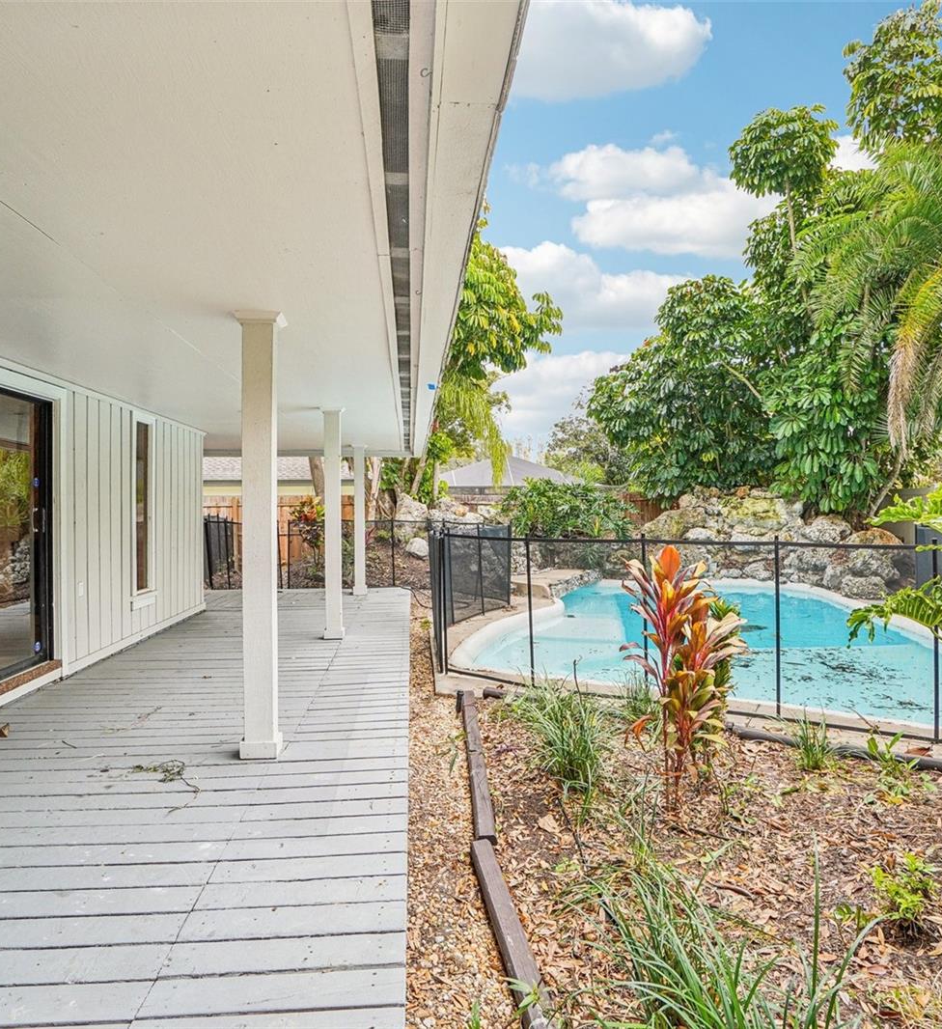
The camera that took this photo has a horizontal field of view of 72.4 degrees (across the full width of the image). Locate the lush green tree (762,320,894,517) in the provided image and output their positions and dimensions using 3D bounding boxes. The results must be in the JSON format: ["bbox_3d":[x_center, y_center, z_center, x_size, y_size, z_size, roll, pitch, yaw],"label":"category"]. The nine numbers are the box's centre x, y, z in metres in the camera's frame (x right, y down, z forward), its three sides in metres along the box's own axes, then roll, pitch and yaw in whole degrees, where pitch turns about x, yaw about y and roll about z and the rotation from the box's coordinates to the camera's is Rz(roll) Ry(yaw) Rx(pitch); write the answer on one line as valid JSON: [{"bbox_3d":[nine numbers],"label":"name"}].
[{"bbox_3d":[6.603,-1.569,12.000,2.200,3.500,2.200,0,0,29],"label":"lush green tree"}]

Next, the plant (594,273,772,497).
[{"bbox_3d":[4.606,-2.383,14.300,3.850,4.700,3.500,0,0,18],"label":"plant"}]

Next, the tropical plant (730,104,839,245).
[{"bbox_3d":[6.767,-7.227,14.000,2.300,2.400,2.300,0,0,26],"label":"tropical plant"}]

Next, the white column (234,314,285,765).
[{"bbox_3d":[-1.181,0.115,3.617,0.220,2.450,0.220,0,0,-5],"label":"white column"}]

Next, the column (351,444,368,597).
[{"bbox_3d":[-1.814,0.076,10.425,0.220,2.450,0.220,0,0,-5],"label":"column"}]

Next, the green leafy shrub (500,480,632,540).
[{"bbox_3d":[2.098,-0.110,14.300,2.950,1.400,2.200,0,0,8],"label":"green leafy shrub"}]

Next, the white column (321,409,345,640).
[{"bbox_3d":[-1.486,0.096,6.916,0.220,2.450,0.220,0,0,-5],"label":"white column"}]

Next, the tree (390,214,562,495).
[{"bbox_3d":[0.152,-3.109,14.500,3.600,6.200,3.600,0,0,1],"label":"tree"}]

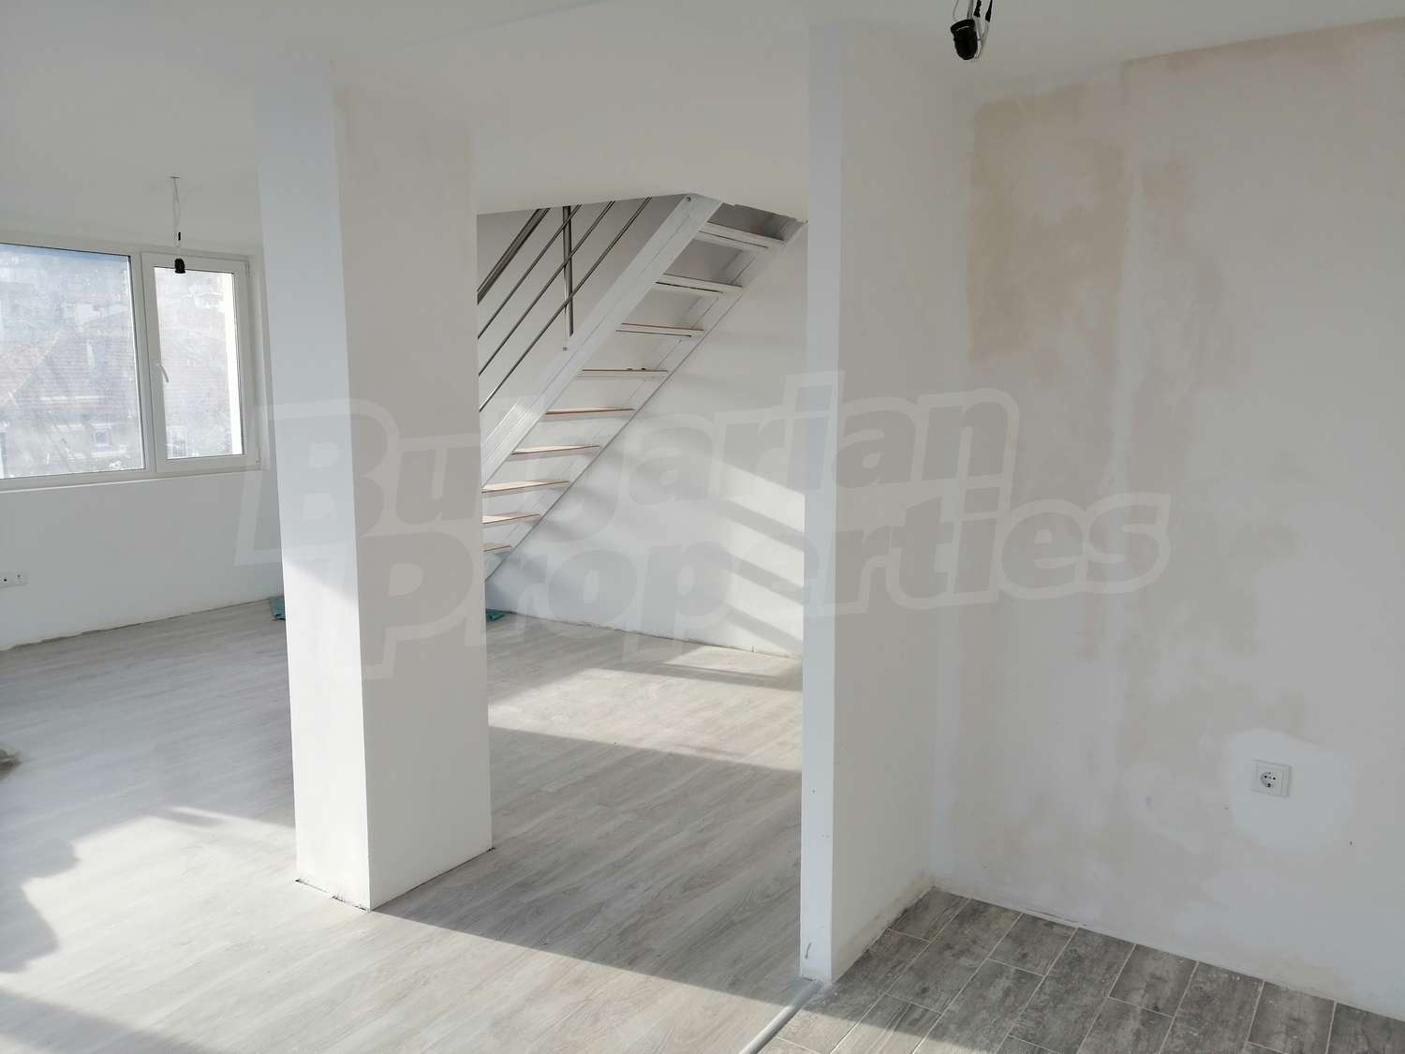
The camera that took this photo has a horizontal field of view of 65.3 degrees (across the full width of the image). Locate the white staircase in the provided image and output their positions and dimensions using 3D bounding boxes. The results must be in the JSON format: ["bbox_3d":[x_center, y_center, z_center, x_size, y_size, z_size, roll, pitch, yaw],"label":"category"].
[{"bbox_3d":[-0.805,-0.509,6.333,2.754,2.417,0.826,5,9,34],"label":"white staircase"}]

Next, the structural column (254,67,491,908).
[{"bbox_3d":[-0.981,-0.087,3.361,0.341,2.361,0.500,5,9,34],"label":"structural column"}]

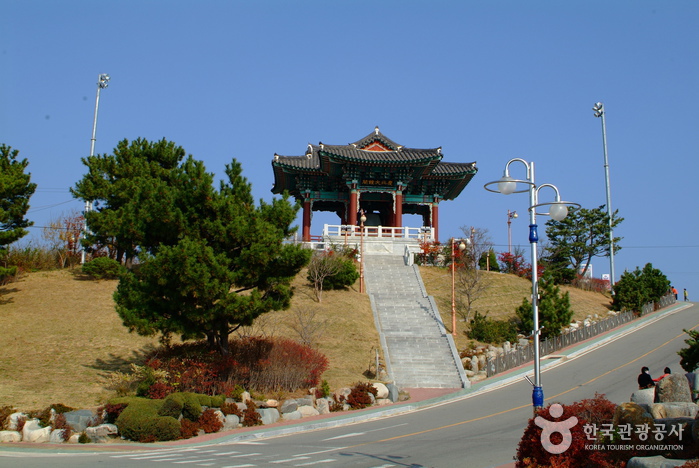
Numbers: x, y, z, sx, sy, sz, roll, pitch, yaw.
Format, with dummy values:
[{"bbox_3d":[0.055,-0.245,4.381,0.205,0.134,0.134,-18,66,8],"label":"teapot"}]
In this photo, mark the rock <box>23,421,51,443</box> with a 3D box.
[{"bbox_3d":[-11.692,7.378,30.500,1.004,0.822,0.850,0,-12,0],"label":"rock"}]

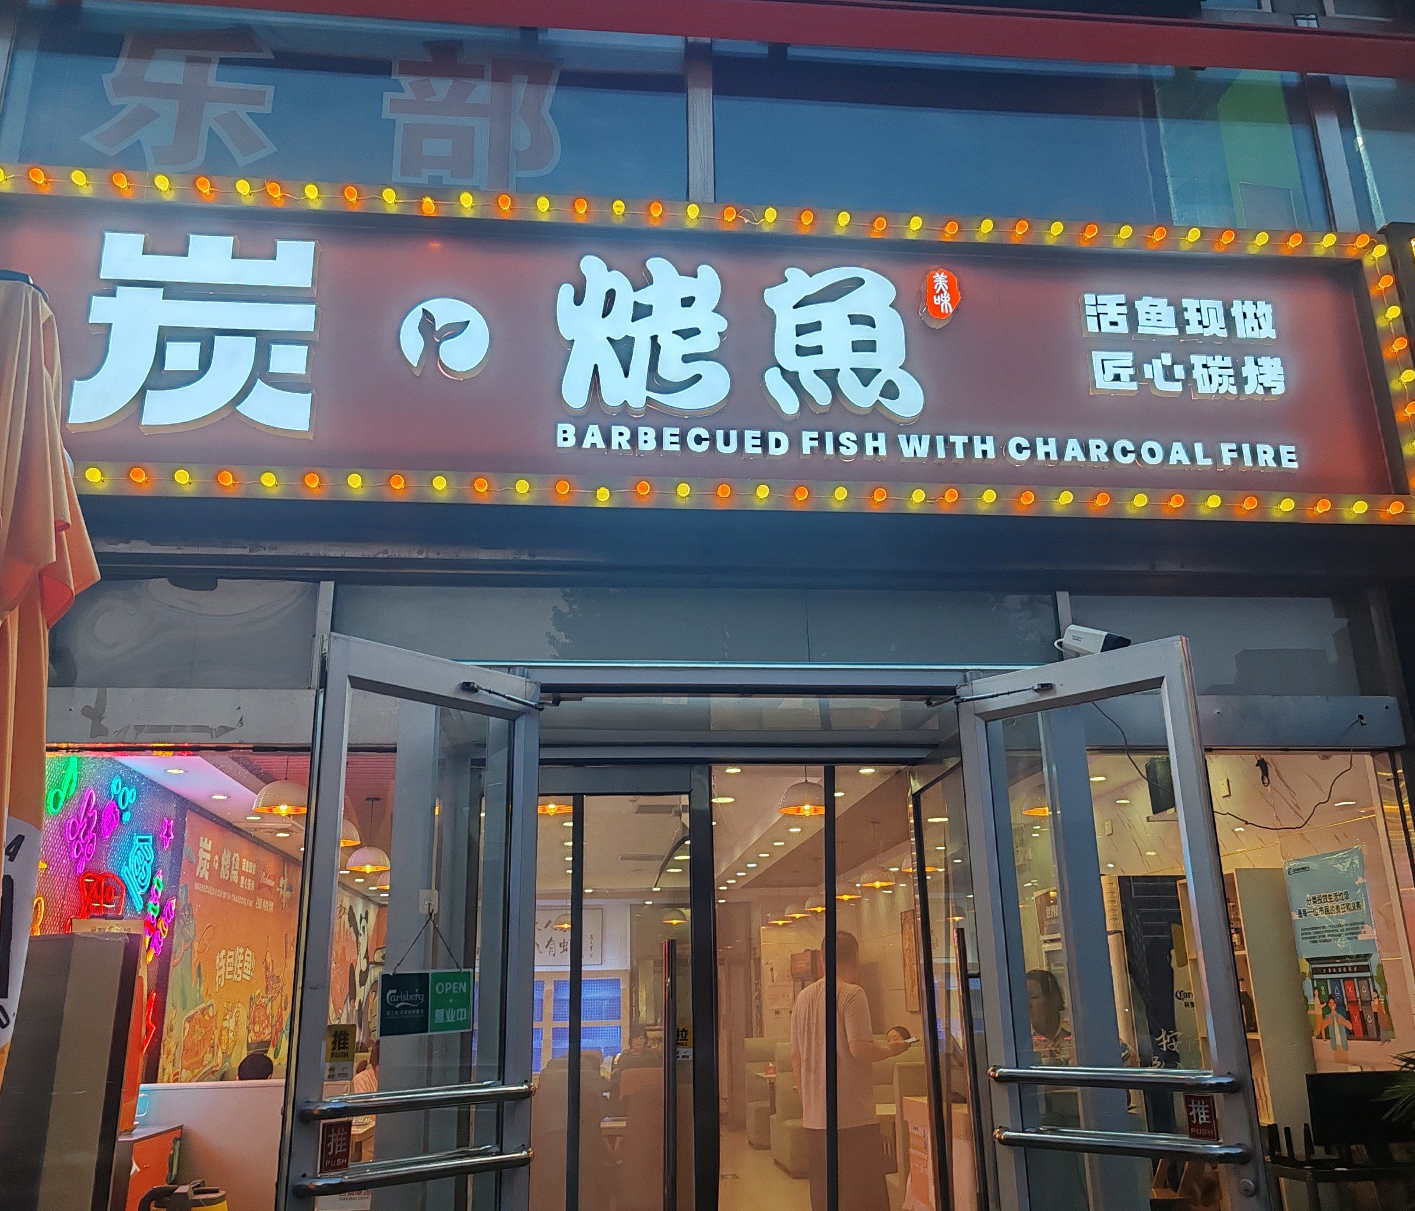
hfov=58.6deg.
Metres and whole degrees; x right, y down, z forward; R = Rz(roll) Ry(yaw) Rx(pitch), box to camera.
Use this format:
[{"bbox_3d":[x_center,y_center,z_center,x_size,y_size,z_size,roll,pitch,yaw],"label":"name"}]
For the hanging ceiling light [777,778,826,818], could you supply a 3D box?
[{"bbox_3d":[0.524,1.009,6.658,0.300,0.165,0.300,1,-18,-6],"label":"hanging ceiling light"}]

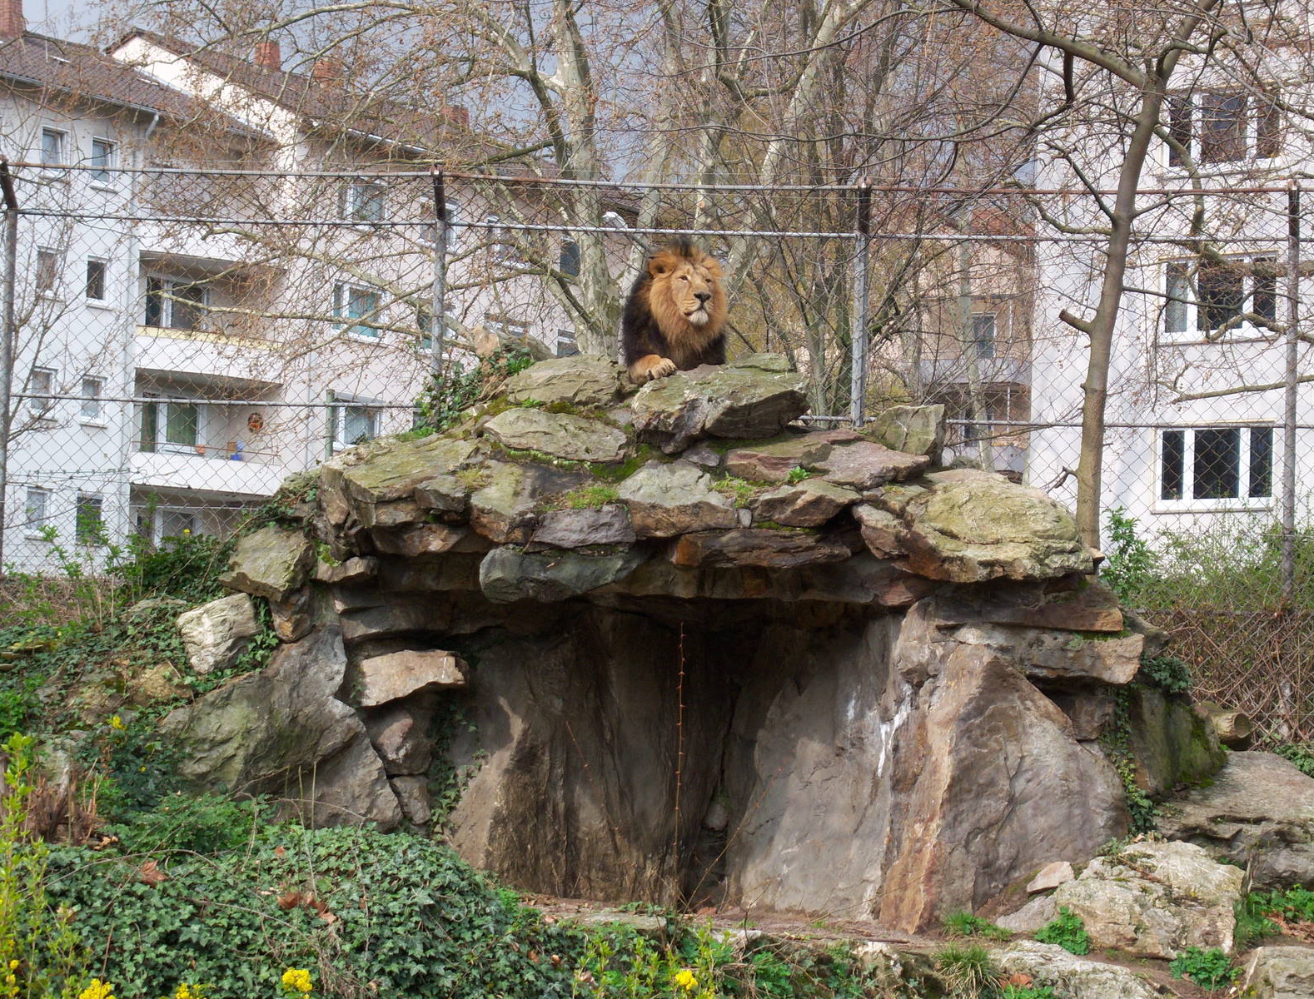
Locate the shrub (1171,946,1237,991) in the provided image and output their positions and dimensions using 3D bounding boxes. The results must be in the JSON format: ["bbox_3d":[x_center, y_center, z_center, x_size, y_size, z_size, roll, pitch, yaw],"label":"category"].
[{"bbox_3d":[2.345,2.008,17.800,0.300,0.190,0.260,1,-3,0],"label":"shrub"}]

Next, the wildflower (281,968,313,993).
[{"bbox_3d":[-1.241,1.656,14.300,0.110,0.090,0.100,1,-3,0],"label":"wildflower"}]

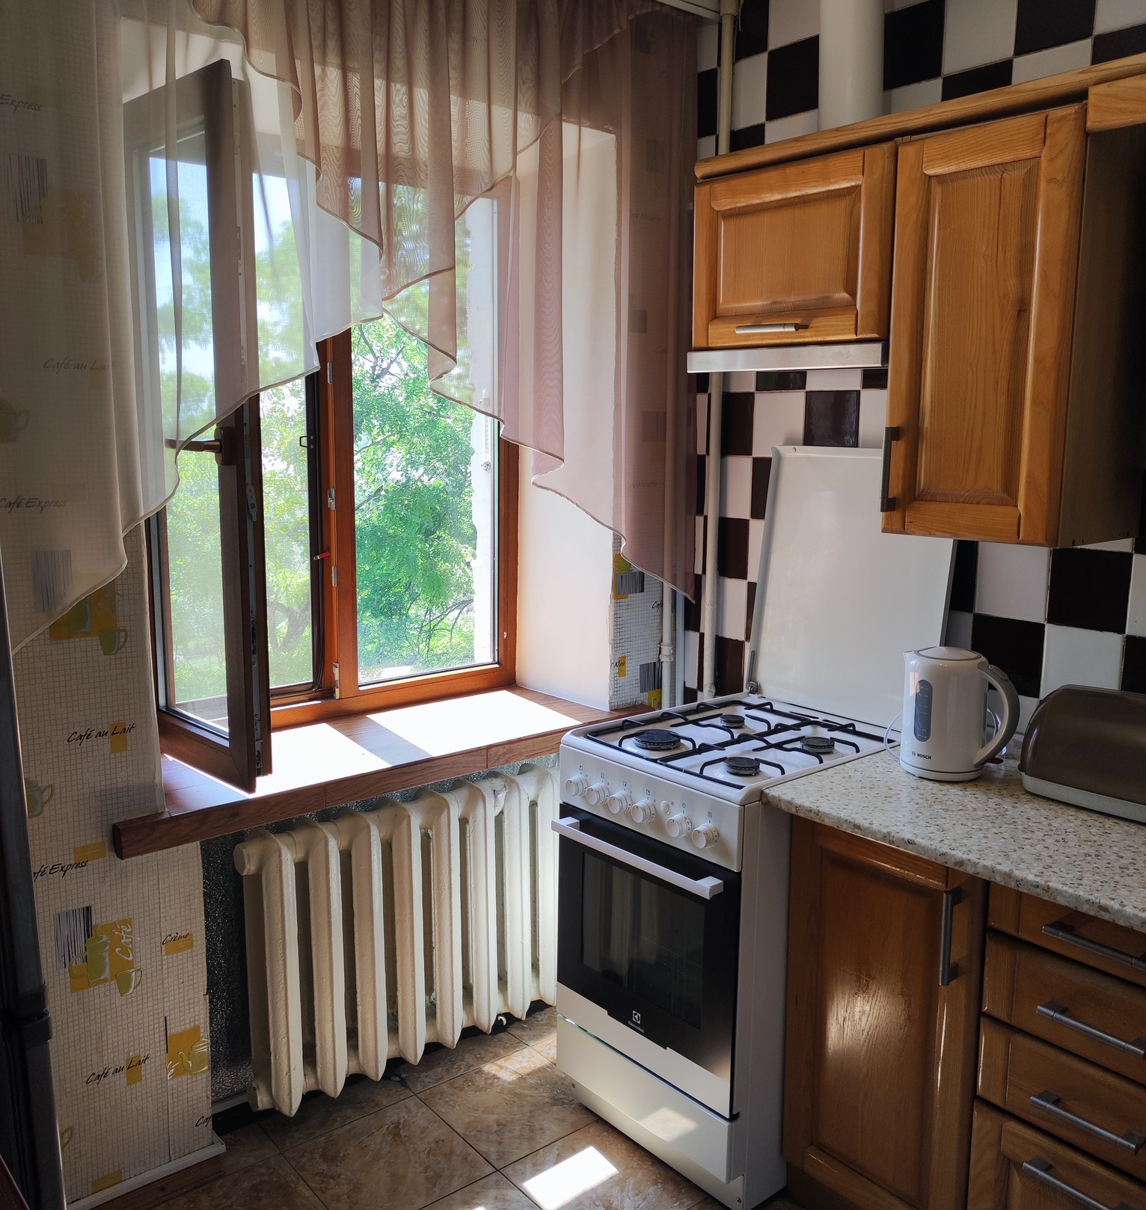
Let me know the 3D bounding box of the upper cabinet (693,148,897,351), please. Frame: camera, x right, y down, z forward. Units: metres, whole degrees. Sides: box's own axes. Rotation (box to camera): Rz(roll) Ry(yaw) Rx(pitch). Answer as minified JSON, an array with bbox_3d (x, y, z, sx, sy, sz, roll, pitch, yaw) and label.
[{"bbox_3d":[0.531,-0.697,2.260,0.310,0.345,0.495,-7,12,-39],"label":"upper cabinet"}]

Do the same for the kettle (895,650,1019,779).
[{"bbox_3d":[0.685,0.189,1.992,0.222,0.228,0.155,10,13,44],"label":"kettle"}]

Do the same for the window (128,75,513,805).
[{"bbox_3d":[-0.413,-0.349,2.370,1.110,1.320,0.520,-7,12,-41],"label":"window"}]

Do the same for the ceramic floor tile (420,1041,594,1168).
[{"bbox_3d":[-0.127,1.101,2.429,0.313,0.010,0.313,-7,12,-39],"label":"ceramic floor tile"}]

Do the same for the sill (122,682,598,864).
[{"bbox_3d":[-0.428,0.325,2.486,1.290,0.052,0.420,-7,12,-41],"label":"sill"}]

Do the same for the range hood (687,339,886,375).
[{"bbox_3d":[0.522,-0.504,2.294,0.310,0.046,0.495,-7,12,-39],"label":"range hood"}]

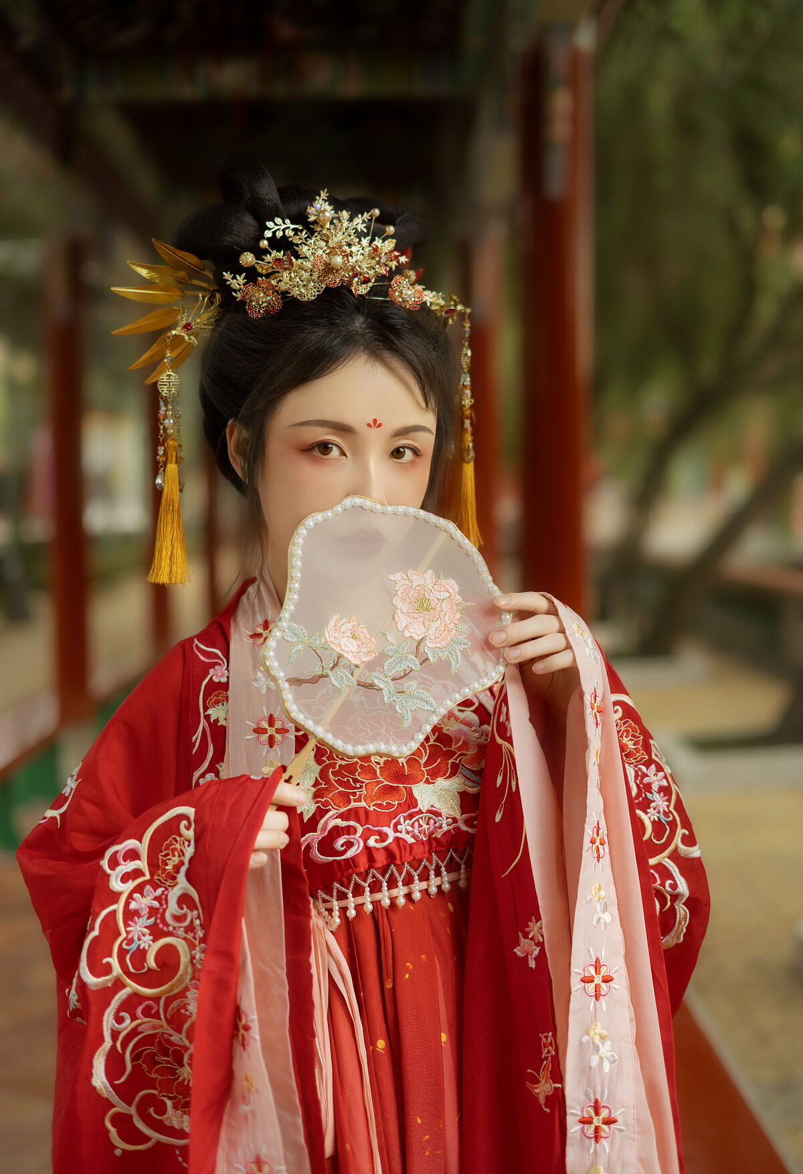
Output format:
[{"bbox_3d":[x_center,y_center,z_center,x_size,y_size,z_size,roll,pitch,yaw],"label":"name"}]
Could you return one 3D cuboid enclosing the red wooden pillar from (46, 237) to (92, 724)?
[{"bbox_3d":[-1.668,-0.532,8.395,0.195,2.460,0.195,0,3,-1],"label":"red wooden pillar"}]

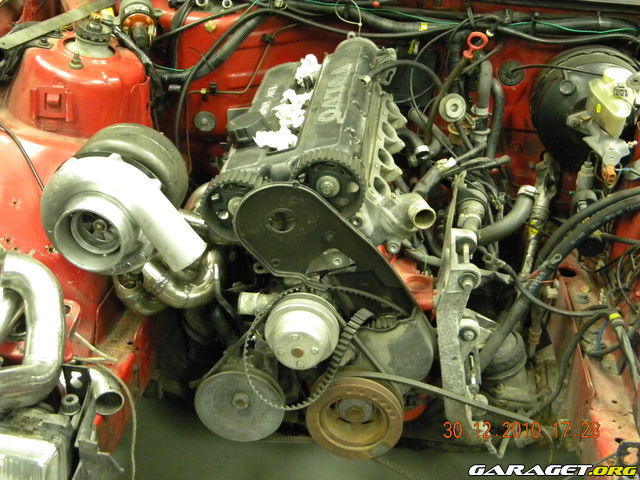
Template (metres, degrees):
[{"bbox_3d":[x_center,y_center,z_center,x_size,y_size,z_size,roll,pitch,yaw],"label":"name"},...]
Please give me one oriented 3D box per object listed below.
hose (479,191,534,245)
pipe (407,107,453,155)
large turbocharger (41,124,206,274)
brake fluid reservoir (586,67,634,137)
[{"bbox_3d":[0.313,-0.039,1.450,0.092,0.065,0.075,3,32,5],"label":"hose"},{"bbox_3d":[0.207,-0.203,1.640,0.075,0.060,0.075,3,32,5],"label":"pipe"},{"bbox_3d":[-0.281,-0.052,1.320,0.235,0.185,0.235,3,32,5],"label":"large turbocharger"},{"bbox_3d":[0.506,-0.241,1.510,0.068,0.083,0.125,1,32,1],"label":"brake fluid reservoir"}]

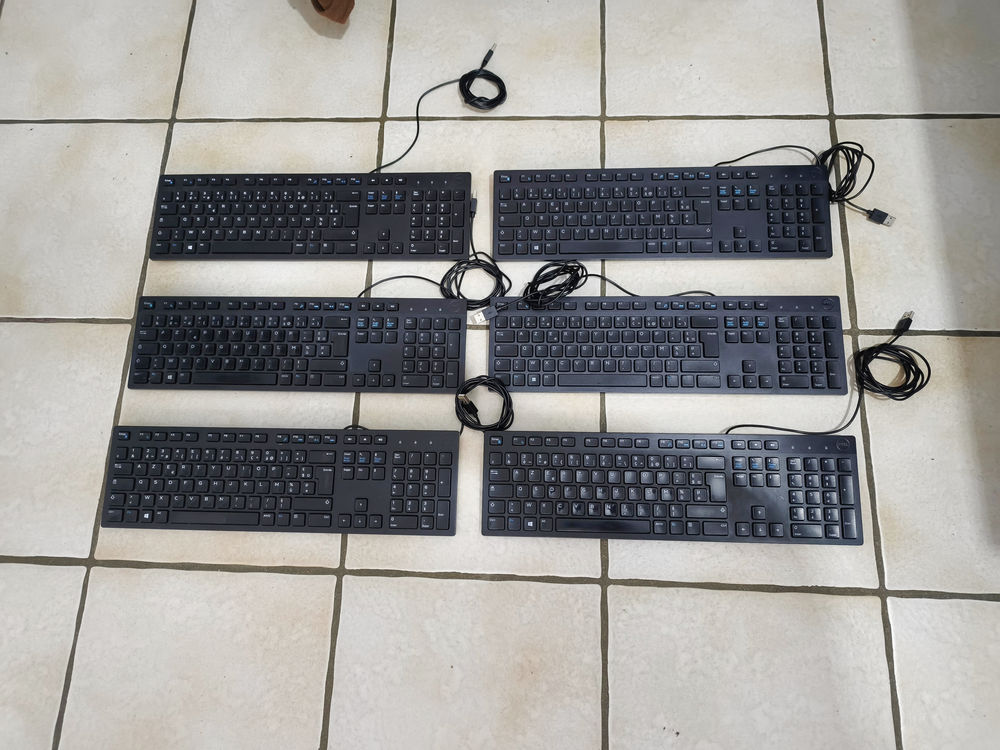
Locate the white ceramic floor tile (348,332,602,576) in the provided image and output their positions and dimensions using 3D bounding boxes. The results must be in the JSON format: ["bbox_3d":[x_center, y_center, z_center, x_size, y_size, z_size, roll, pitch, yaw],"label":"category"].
[{"bbox_3d":[-0.029,0.090,0.838,0.309,0.010,0.309,1,75,4],"label":"white ceramic floor tile"}]

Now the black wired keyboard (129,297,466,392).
[{"bbox_3d":[-0.264,-0.040,0.871,0.443,0.024,0.127,1,75,4],"label":"black wired keyboard"}]

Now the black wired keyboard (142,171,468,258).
[{"bbox_3d":[-0.261,-0.218,0.918,0.443,0.024,0.127,1,75,4],"label":"black wired keyboard"}]

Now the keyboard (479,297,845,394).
[{"bbox_3d":[0.208,-0.038,0.842,0.443,0.024,0.127,0,75,4],"label":"keyboard"}]

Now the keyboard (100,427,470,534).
[{"bbox_3d":[-0.271,0.130,0.821,0.442,0.023,0.127,1,75,4],"label":"keyboard"}]

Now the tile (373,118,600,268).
[{"bbox_3d":[-0.017,-0.212,0.914,0.307,0.010,0.305,1,75,4],"label":"tile"}]

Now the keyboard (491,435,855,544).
[{"bbox_3d":[0.201,0.133,0.793,0.442,0.023,0.127,0,75,3],"label":"keyboard"}]

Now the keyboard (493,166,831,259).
[{"bbox_3d":[0.214,-0.215,0.889,0.443,0.024,0.127,0,75,3],"label":"keyboard"}]

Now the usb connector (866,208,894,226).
[{"bbox_3d":[0.503,-0.208,0.877,0.033,0.009,0.015,29,79,10],"label":"usb connector"}]

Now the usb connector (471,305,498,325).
[{"bbox_3d":[-0.017,-0.076,0.851,0.030,0.007,0.013,-23,75,-3],"label":"usb connector"}]

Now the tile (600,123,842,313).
[{"bbox_3d":[0.299,-0.209,0.899,0.309,0.010,0.309,1,75,4],"label":"tile"}]

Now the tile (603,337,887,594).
[{"bbox_3d":[0.287,0.096,0.815,0.307,0.010,0.305,1,75,4],"label":"tile"}]

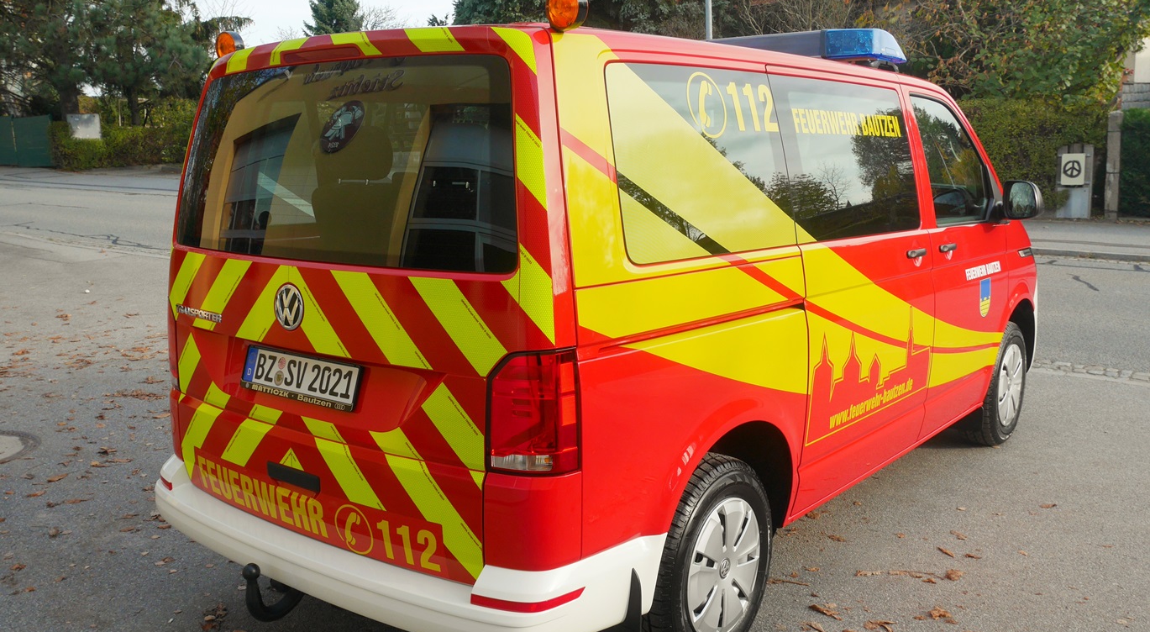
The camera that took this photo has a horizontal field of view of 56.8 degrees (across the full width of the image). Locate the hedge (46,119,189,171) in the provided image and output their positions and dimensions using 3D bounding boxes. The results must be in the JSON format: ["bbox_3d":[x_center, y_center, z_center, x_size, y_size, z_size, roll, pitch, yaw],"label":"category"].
[{"bbox_3d":[-15.720,-5.898,36.741,5.164,1.668,1.390,1,11,18],"label":"hedge"}]

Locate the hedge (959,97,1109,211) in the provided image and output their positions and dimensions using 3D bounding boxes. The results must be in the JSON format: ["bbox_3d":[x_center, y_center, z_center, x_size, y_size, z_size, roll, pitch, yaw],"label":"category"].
[{"bbox_3d":[7.573,-2.832,18.851,3.600,2.000,1.000,7,13,39],"label":"hedge"}]

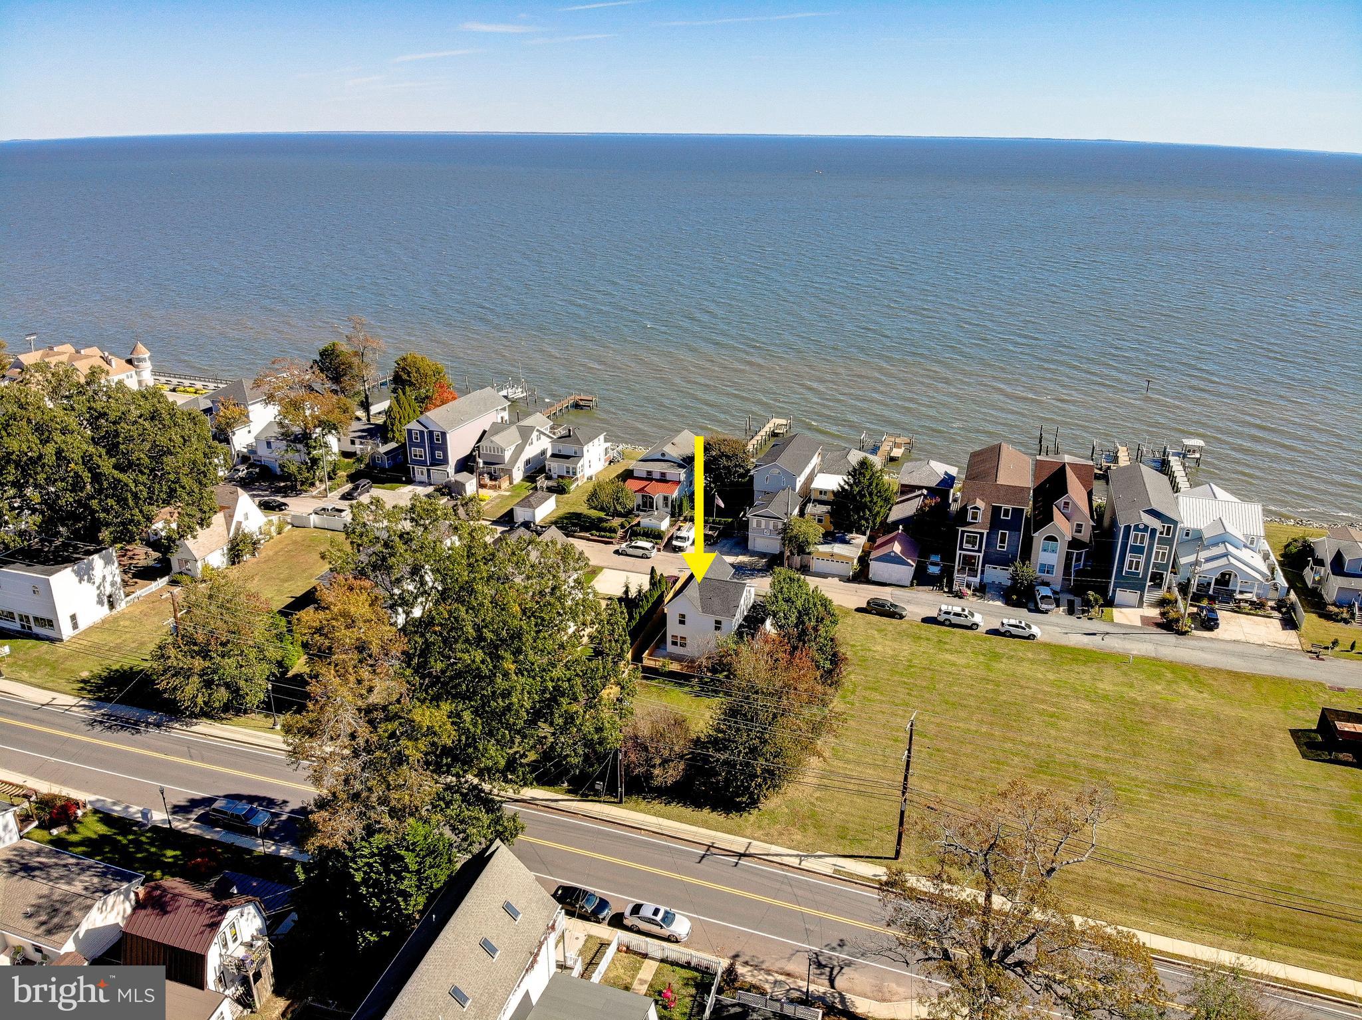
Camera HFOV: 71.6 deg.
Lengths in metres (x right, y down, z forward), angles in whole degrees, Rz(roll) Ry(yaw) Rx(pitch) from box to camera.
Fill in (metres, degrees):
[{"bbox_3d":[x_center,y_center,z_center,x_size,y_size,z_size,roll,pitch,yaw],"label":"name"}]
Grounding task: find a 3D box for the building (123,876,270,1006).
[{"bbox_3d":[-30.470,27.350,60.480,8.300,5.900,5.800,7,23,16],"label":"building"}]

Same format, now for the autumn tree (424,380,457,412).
[{"bbox_3d":[-44.828,-19.546,176.449,6.600,8.500,6.400,8,23,18],"label":"autumn tree"}]

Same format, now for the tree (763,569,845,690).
[{"bbox_3d":[12.750,11.860,95.470,7.700,11.400,7.600,0,22,0],"label":"tree"}]

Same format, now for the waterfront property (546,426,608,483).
[{"bbox_3d":[-16.944,-9.281,151.677,6.160,7.850,10.540,8,23,19],"label":"waterfront property"}]

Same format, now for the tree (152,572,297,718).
[{"bbox_3d":[-43.314,12.633,89.358,11.400,13.400,11.200,8,23,18],"label":"tree"}]

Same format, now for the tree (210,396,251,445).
[{"bbox_3d":[-73.870,-12.360,154.980,6.400,11.000,6.400,8,23,19],"label":"tree"}]

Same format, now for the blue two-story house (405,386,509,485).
[{"bbox_3d":[-36.300,-12.570,155.840,8.300,11.300,18.640,9,23,19],"label":"blue two-story house"}]

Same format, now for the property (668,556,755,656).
[{"bbox_3d":[3.914,10.535,103.945,8.050,7.760,11.530,8,23,18],"label":"property"}]

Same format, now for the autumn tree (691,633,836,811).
[{"bbox_3d":[7.040,17.140,81.040,11.200,12.200,10.500,0,22,0],"label":"autumn tree"}]

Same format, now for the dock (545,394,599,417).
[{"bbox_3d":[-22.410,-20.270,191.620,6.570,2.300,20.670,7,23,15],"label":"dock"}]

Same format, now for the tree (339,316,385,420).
[{"bbox_3d":[-59.408,-26.152,177.265,8.200,19.900,7.800,8,23,18],"label":"tree"}]

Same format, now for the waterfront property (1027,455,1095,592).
[{"bbox_3d":[50.180,1.070,124.720,7.400,10.400,24.500,8,23,18],"label":"waterfront property"}]

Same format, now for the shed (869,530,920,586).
[{"bbox_3d":[27.170,6.040,119.590,5.400,4.600,6.500,8,23,18],"label":"shed"}]

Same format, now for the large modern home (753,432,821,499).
[{"bbox_3d":[16.220,-5.850,144.720,7.000,7.900,15.700,8,23,18],"label":"large modern home"}]

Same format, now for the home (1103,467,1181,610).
[{"bbox_3d":[57.504,2.903,118.329,7.160,11.430,20.080,8,23,18],"label":"home"}]

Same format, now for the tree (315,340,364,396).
[{"bbox_3d":[-66.030,-25.400,183.770,8.800,14.000,8.500,8,23,19],"label":"tree"}]

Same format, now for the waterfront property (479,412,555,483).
[{"bbox_3d":[-27.360,-10.670,156.930,8.500,7.100,17.100,8,23,18],"label":"waterfront property"}]

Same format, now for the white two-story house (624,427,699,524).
[{"bbox_3d":[-1.740,-6.250,142.770,8.100,7.800,18.000,8,23,18],"label":"white two-story house"}]

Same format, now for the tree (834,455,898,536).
[{"bbox_3d":[24.580,-1.150,126.830,8.000,12.500,8.000,8,23,19],"label":"tree"}]

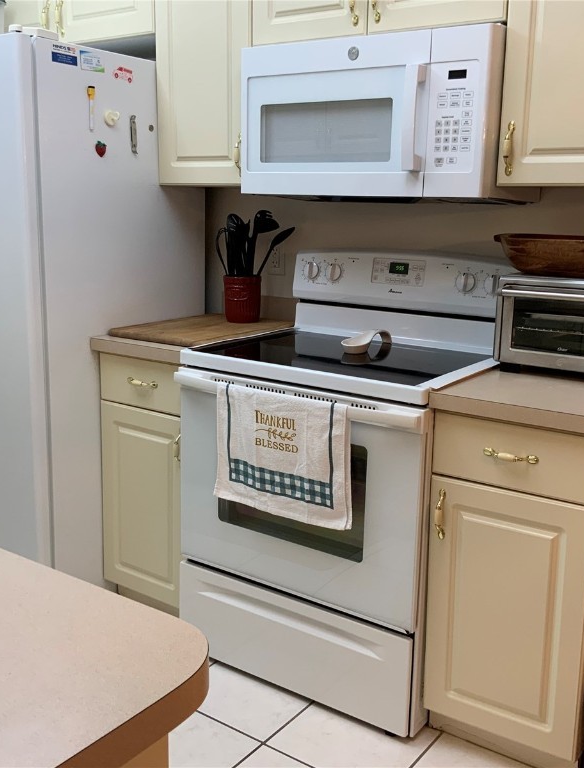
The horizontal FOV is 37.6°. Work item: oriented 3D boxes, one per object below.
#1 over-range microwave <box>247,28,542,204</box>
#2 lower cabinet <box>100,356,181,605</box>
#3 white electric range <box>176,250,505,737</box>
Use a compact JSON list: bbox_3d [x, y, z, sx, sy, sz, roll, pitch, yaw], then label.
[{"bbox_3d":[0.259,-0.711,2.368,0.751,0.406,0.410,9,15,34],"label":"over-range microwave"},{"bbox_3d":[-0.285,0.298,2.837,0.363,0.848,0.613,9,15,34],"label":"lower cabinet"},{"bbox_3d":[0.162,0.238,2.468,0.758,1.165,0.655,9,15,34],"label":"white electric range"}]

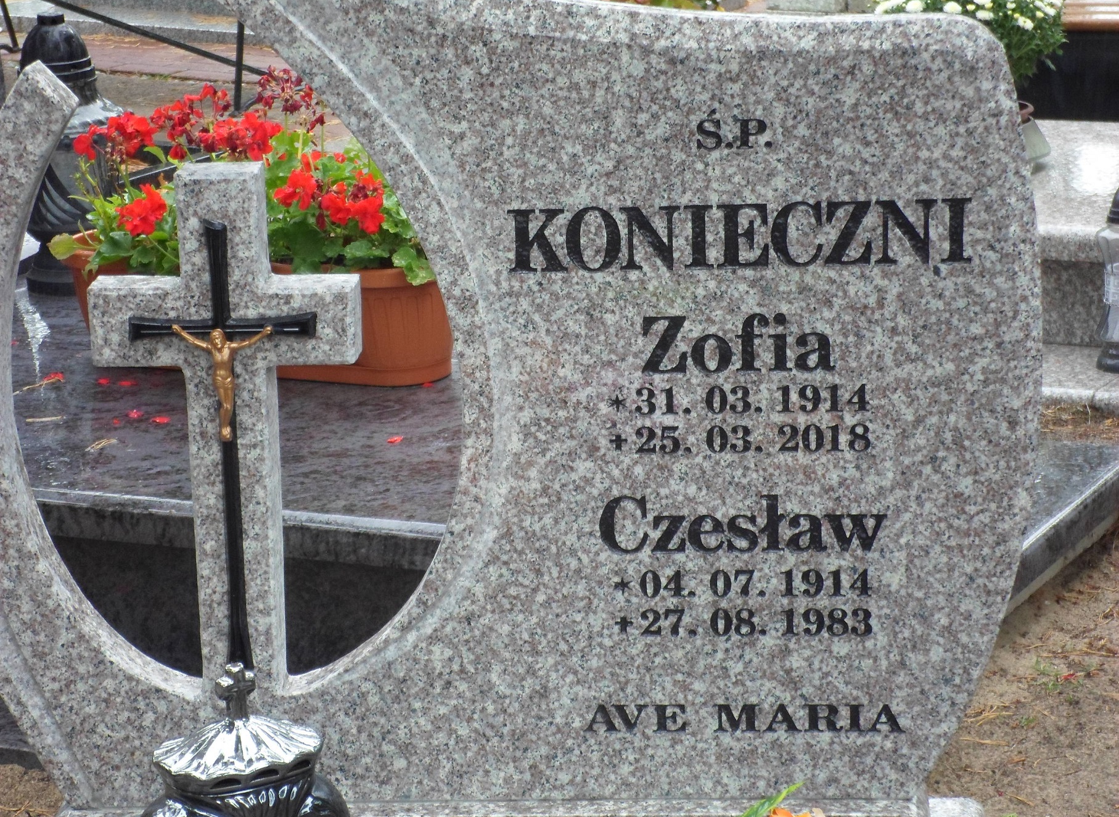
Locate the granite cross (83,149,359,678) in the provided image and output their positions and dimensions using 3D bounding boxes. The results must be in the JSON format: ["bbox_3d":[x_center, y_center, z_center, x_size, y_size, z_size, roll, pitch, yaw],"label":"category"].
[{"bbox_3d":[-0.305,0.017,3.300,0.243,0.488,0.064,0,13,6],"label":"granite cross"}]

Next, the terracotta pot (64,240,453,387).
[{"bbox_3d":[-0.361,-0.128,4.404,0.535,0.152,0.198,4,14,25],"label":"terracotta pot"}]

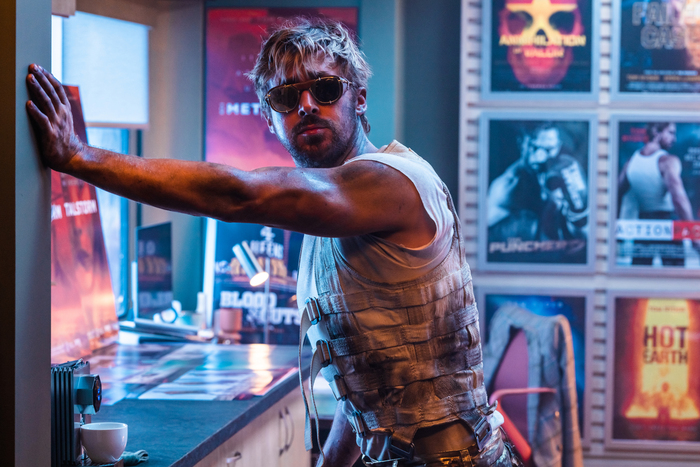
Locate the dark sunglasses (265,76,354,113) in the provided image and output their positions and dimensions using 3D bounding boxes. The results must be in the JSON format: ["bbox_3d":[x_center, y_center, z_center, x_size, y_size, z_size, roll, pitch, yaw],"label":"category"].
[{"bbox_3d":[-0.060,-0.219,3.413,0.143,0.050,0.140,-10,-12,10],"label":"dark sunglasses"}]

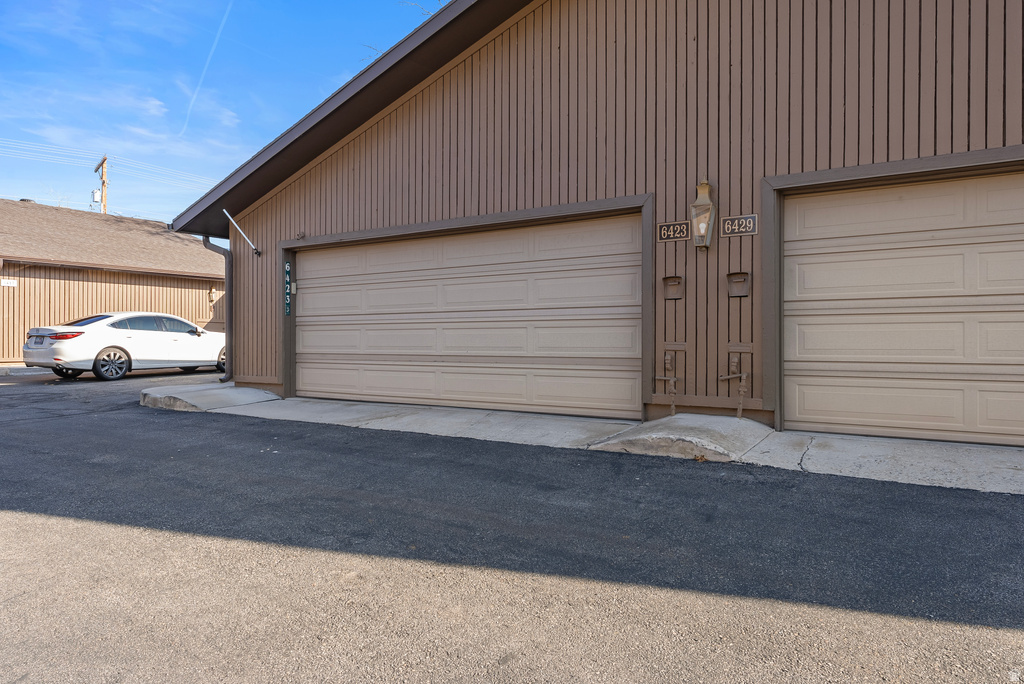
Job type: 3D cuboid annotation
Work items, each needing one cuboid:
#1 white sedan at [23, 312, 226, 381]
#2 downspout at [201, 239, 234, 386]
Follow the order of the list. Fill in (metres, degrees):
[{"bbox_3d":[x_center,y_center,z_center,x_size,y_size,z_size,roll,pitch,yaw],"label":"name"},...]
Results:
[{"bbox_3d":[-8.390,0.058,15.830,1.860,1.450,4.880,0,0,31],"label":"white sedan"},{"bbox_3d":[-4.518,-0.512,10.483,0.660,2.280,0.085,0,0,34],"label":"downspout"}]

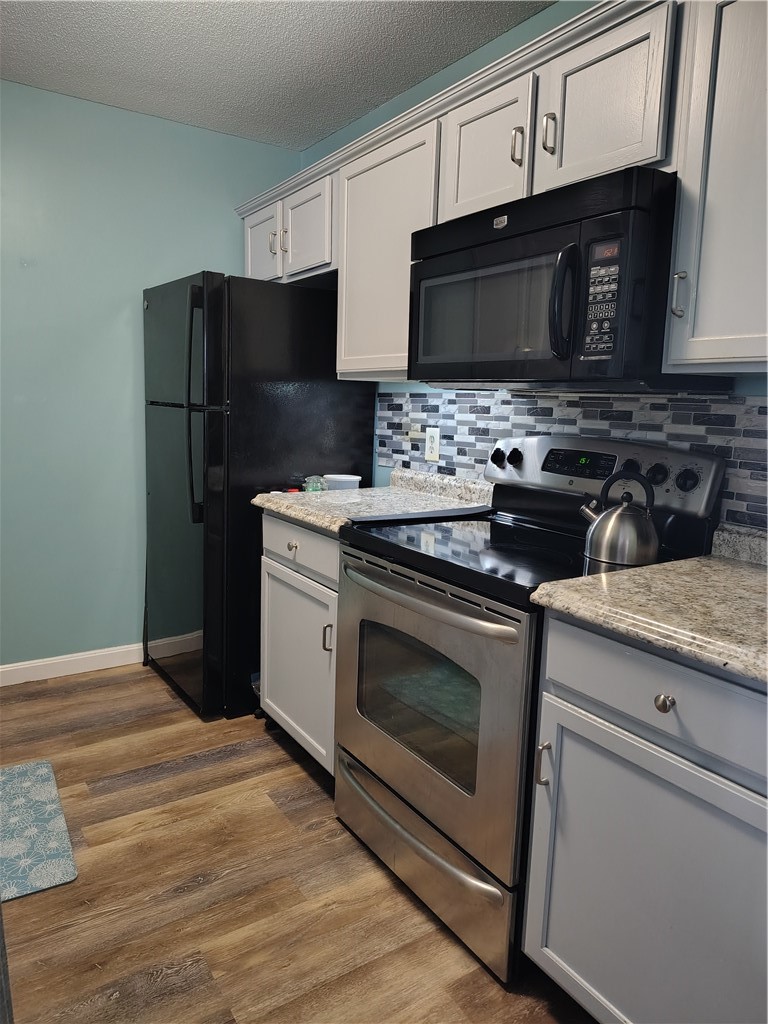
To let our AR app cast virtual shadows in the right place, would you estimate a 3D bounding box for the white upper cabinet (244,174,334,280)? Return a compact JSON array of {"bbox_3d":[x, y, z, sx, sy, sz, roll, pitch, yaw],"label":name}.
[{"bbox_3d":[-0.277,-1.128,3.017,0.338,0.331,0.830,-4,10,-33],"label":"white upper cabinet"}]

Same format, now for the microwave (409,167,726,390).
[{"bbox_3d":[0.463,-0.543,1.862,0.435,0.419,0.757,-4,10,-33],"label":"microwave"}]

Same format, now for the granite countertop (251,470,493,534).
[{"bbox_3d":[-0.034,-0.053,2.477,0.645,0.131,0.659,-4,10,-33],"label":"granite countertop"}]

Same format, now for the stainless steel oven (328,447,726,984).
[{"bbox_3d":[0.319,0.401,1.931,0.665,1.175,0.755,-4,10,-33],"label":"stainless steel oven"}]

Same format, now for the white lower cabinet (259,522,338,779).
[{"bbox_3d":[-0.030,0.421,2.531,0.632,0.808,0.580,-4,10,-33],"label":"white lower cabinet"}]

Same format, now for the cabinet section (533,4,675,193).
[{"bbox_3d":[0.615,-0.912,1.695,0.335,0.325,0.383,-4,10,-33],"label":"cabinet section"}]

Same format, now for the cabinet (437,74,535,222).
[{"bbox_3d":[0.404,-0.955,1.998,0.338,0.322,0.365,-4,10,-33],"label":"cabinet"}]

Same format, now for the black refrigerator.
[{"bbox_3d":[-0.581,-0.085,3.146,0.780,1.705,0.752,-4,10,-33],"label":"black refrigerator"}]

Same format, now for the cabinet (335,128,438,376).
[{"bbox_3d":[0.131,-0.821,2.426,0.338,0.730,0.580,-4,10,-33],"label":"cabinet"}]

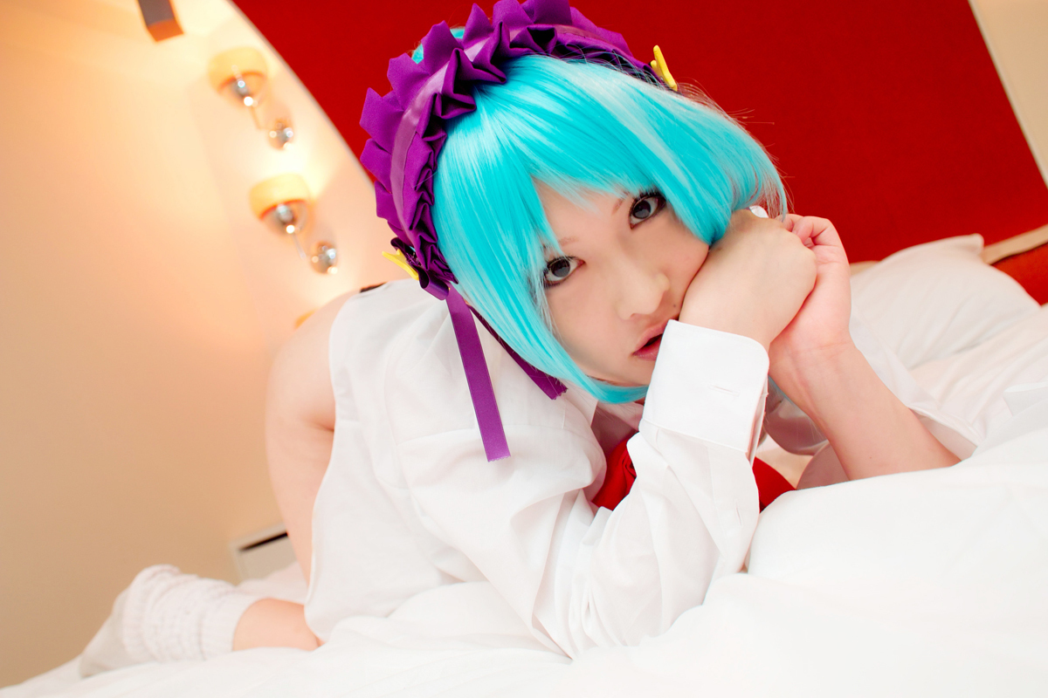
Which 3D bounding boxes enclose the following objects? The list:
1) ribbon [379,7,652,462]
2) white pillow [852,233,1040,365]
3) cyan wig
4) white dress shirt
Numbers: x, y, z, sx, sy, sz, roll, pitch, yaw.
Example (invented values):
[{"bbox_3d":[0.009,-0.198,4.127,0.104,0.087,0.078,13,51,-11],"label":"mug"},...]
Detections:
[{"bbox_3d":[-0.025,-0.115,0.588,0.250,0.260,0.130,-36,21,-8],"label":"ribbon"},{"bbox_3d":[0.620,-0.060,1.430,0.500,0.170,0.380,-21,-4,14],"label":"white pillow"},{"bbox_3d":[0.040,-0.090,0.612,0.210,0.245,0.230,-36,21,-8],"label":"cyan wig"},{"bbox_3d":[0.042,0.016,0.822,0.530,0.370,0.640,-19,-4,-23],"label":"white dress shirt"}]

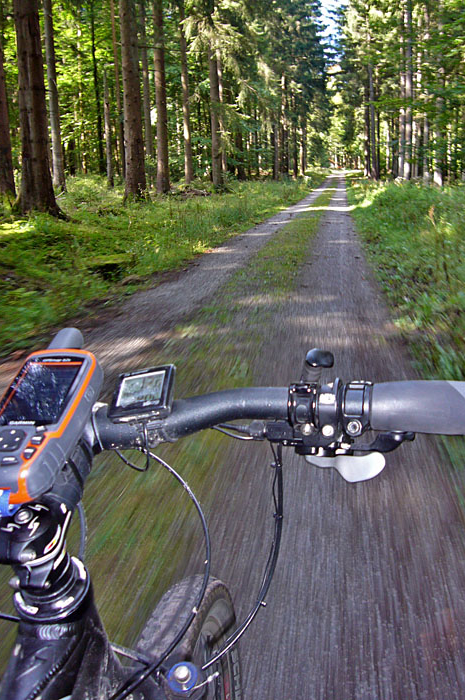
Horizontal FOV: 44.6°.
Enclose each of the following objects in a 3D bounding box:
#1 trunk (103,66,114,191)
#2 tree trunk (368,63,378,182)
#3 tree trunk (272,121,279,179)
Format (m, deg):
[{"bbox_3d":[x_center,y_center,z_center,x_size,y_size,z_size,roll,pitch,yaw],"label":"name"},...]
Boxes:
[{"bbox_3d":[-5.311,-9.127,23.311,0.230,4.767,0.230,-2,17,0],"label":"trunk"},{"bbox_3d":[9.840,-15.589,38.909,0.360,7.554,0.360,-2,17,0],"label":"tree trunk"},{"bbox_3d":[2.973,-14.063,39.412,0.360,4.071,0.360,-2,17,0],"label":"tree trunk"}]

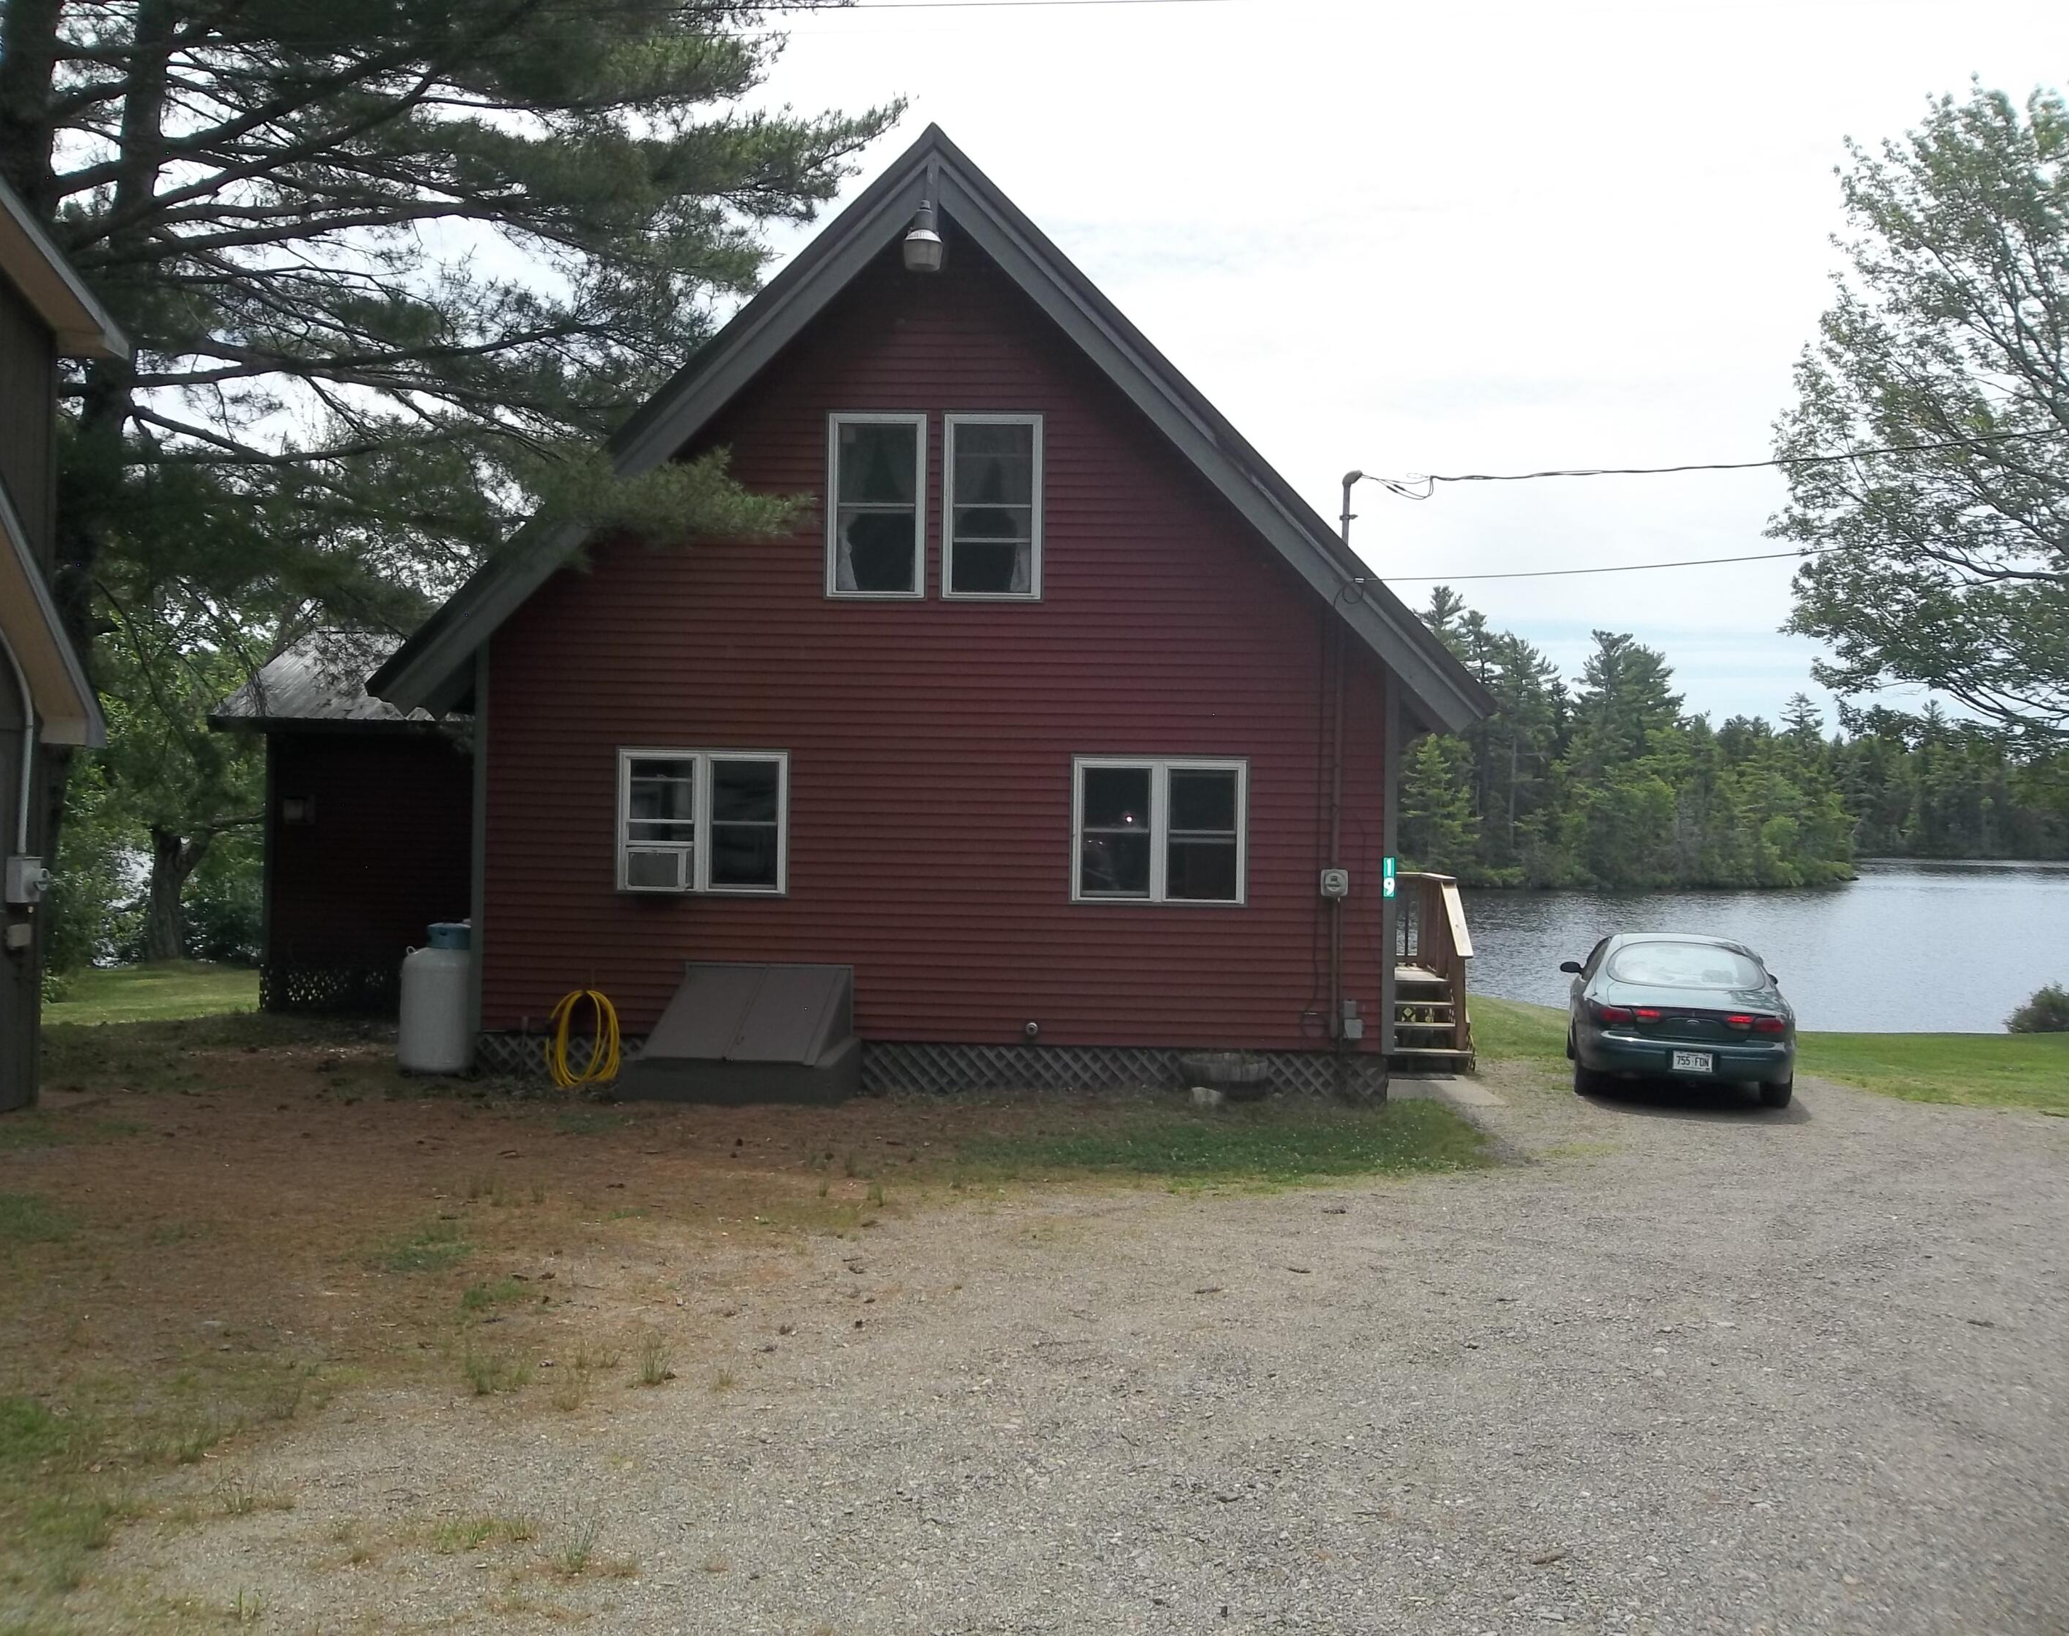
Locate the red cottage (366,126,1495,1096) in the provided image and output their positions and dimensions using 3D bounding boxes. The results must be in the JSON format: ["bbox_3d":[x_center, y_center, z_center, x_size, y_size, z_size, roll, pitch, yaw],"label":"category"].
[{"bbox_3d":[-0.611,-1.511,18.262,8.664,7.506,10.500,1,0,3],"label":"red cottage"}]

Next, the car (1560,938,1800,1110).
[{"bbox_3d":[6.030,1.805,16.120,1.860,1.400,5.000,1,-1,17],"label":"car"}]

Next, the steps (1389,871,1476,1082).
[{"bbox_3d":[3.522,1.434,16.613,1.069,1.760,2.400,1,0,3],"label":"steps"}]

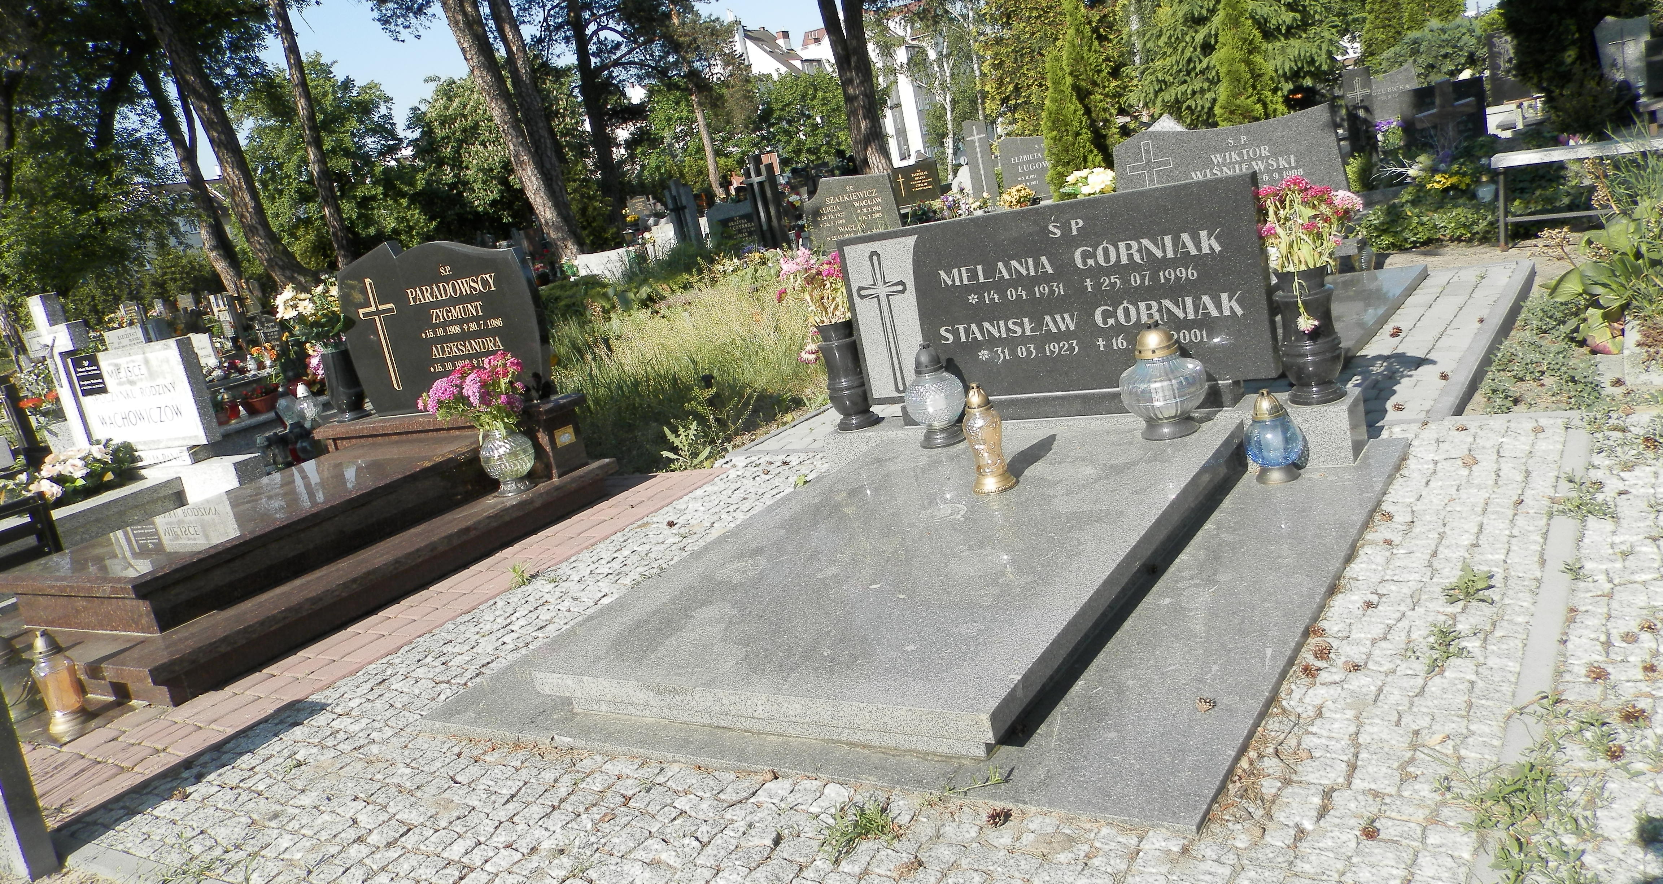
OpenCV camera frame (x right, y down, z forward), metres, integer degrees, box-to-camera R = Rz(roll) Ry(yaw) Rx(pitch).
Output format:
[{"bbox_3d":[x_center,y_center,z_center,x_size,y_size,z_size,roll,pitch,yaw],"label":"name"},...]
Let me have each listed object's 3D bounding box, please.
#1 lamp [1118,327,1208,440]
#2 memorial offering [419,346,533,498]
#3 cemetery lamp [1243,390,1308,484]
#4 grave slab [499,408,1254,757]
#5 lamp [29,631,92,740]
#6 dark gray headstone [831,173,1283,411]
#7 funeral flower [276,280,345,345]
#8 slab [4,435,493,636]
[{"bbox_3d":[0.913,-0.177,3.302,0.241,0.300,0.241,-3,16,35],"label":"lamp"},{"bbox_3d":[-1.432,-0.082,4.931,0.419,0.600,0.376,-3,16,34],"label":"memorial offering"},{"bbox_3d":[1.265,-0.023,3.455,0.172,0.259,0.172,-3,16,34],"label":"cemetery lamp"},{"bbox_3d":[0.243,0.275,2.977,1.130,0.122,1.616,-3,16,35],"label":"grave slab"},{"bbox_3d":[-2.130,0.661,3.297,0.130,0.303,0.130,-3,16,35],"label":"lamp"},{"bbox_3d":[0.694,-0.447,3.900,1.419,0.623,0.077,-3,16,34],"label":"dark gray headstone"},{"bbox_3d":[-2.301,-0.572,5.311,0.300,0.280,0.280,-3,16,35],"label":"funeral flower"},{"bbox_3d":[-2.022,0.300,4.333,0.949,0.192,1.435,-3,16,35],"label":"slab"}]

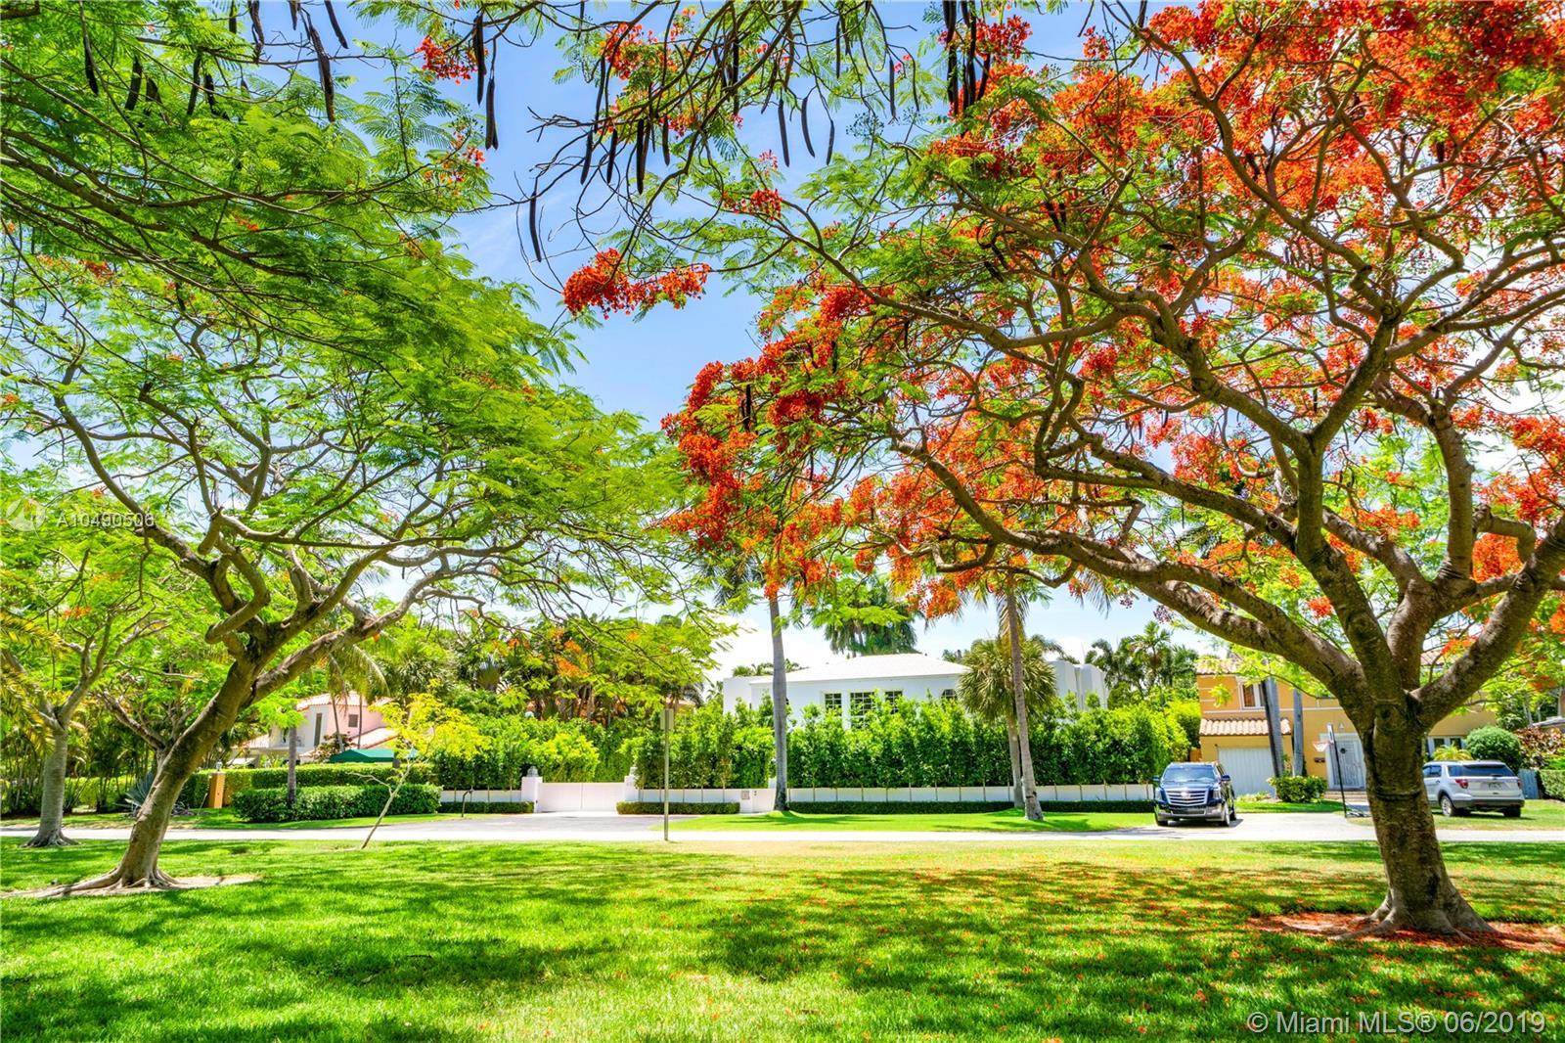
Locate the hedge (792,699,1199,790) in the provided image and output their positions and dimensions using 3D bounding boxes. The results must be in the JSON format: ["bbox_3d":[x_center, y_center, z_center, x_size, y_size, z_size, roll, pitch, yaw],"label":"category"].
[{"bbox_3d":[7.868,8.831,41.300,14.900,3.400,2.000,-2,-13,8],"label":"hedge"}]

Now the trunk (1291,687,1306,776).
[{"bbox_3d":[21.546,9.174,43.500,0.420,4.300,0.420,0,-13,0],"label":"trunk"}]

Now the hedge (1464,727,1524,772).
[{"bbox_3d":[27.950,9.463,41.000,2.350,2.600,2.350,0,-13,0],"label":"hedge"}]

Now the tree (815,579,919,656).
[{"bbox_3d":[4.911,9.522,63.000,6.300,12.300,6.300,0,-13,0],"label":"tree"}]

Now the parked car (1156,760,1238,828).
[{"bbox_3d":[13.407,8.776,33.776,2.070,1.900,5.200,-7,-15,26],"label":"parked car"}]

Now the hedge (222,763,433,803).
[{"bbox_3d":[-19.729,11.464,45.300,9.300,1.600,1.300,-2,-13,8],"label":"hedge"}]

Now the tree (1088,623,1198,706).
[{"bbox_3d":[18.707,9.680,54.000,5.500,8.400,5.500,0,-13,0],"label":"tree"}]

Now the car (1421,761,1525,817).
[{"bbox_3d":[22.402,8.813,34.549,2.000,1.780,5.000,-2,-13,8],"label":"car"}]

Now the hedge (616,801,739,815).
[{"bbox_3d":[-3.810,10.411,38.026,4.450,0.470,0.650,0,-13,0],"label":"hedge"}]

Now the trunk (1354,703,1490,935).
[{"bbox_3d":[6.970,3.159,11.379,1.150,2.450,1.050,0,-13,0],"label":"trunk"}]

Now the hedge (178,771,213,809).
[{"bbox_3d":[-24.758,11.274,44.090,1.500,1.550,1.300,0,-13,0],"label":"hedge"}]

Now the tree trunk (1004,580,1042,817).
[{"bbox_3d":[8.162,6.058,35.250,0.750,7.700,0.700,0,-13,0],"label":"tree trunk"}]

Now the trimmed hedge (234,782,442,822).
[{"bbox_3d":[-16.401,10.429,38.700,7.000,1.100,1.300,11,-17,-39],"label":"trimmed hedge"}]

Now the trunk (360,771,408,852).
[{"bbox_3d":[-8.995,6.525,23.500,1.000,1.700,0.450,0,-13,0],"label":"trunk"}]

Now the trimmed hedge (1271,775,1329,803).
[{"bbox_3d":[21.068,10.835,42.446,2.100,1.150,1.400,0,-13,0],"label":"trimmed hedge"}]

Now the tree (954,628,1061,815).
[{"bbox_3d":[7.980,6.981,36.985,3.400,6.500,3.400,0,-13,0],"label":"tree"}]

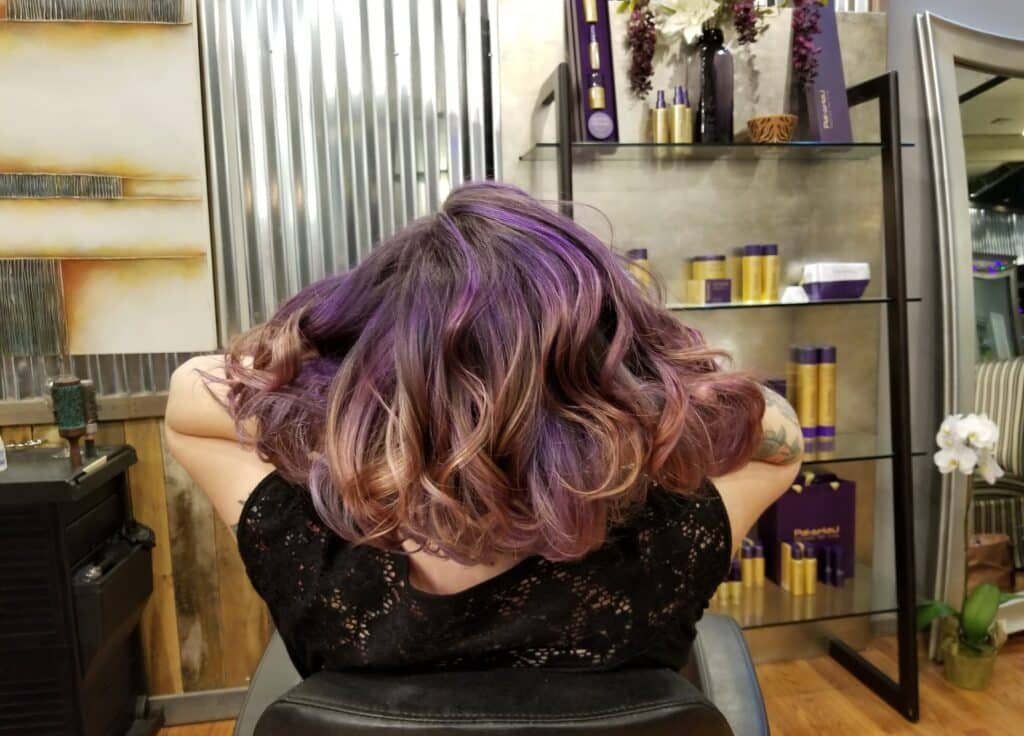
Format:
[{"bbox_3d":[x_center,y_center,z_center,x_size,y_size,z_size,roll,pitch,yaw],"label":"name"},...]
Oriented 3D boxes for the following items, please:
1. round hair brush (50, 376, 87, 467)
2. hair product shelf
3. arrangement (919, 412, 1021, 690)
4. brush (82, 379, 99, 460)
[{"bbox_3d":[-1.028,0.129,1.792,0.072,0.220,0.072,-3,7,-10],"label":"round hair brush"},{"bbox_3d":[0.598,0.101,2.190,1.073,1.810,0.433,-3,7,-10],"label":"hair product shelf"},{"bbox_3d":[1.420,0.544,2.374,0.331,0.839,0.218,-3,7,-10],"label":"arrangement"},{"bbox_3d":[-1.055,0.126,1.919,0.047,0.198,0.047,-3,7,-10],"label":"brush"}]

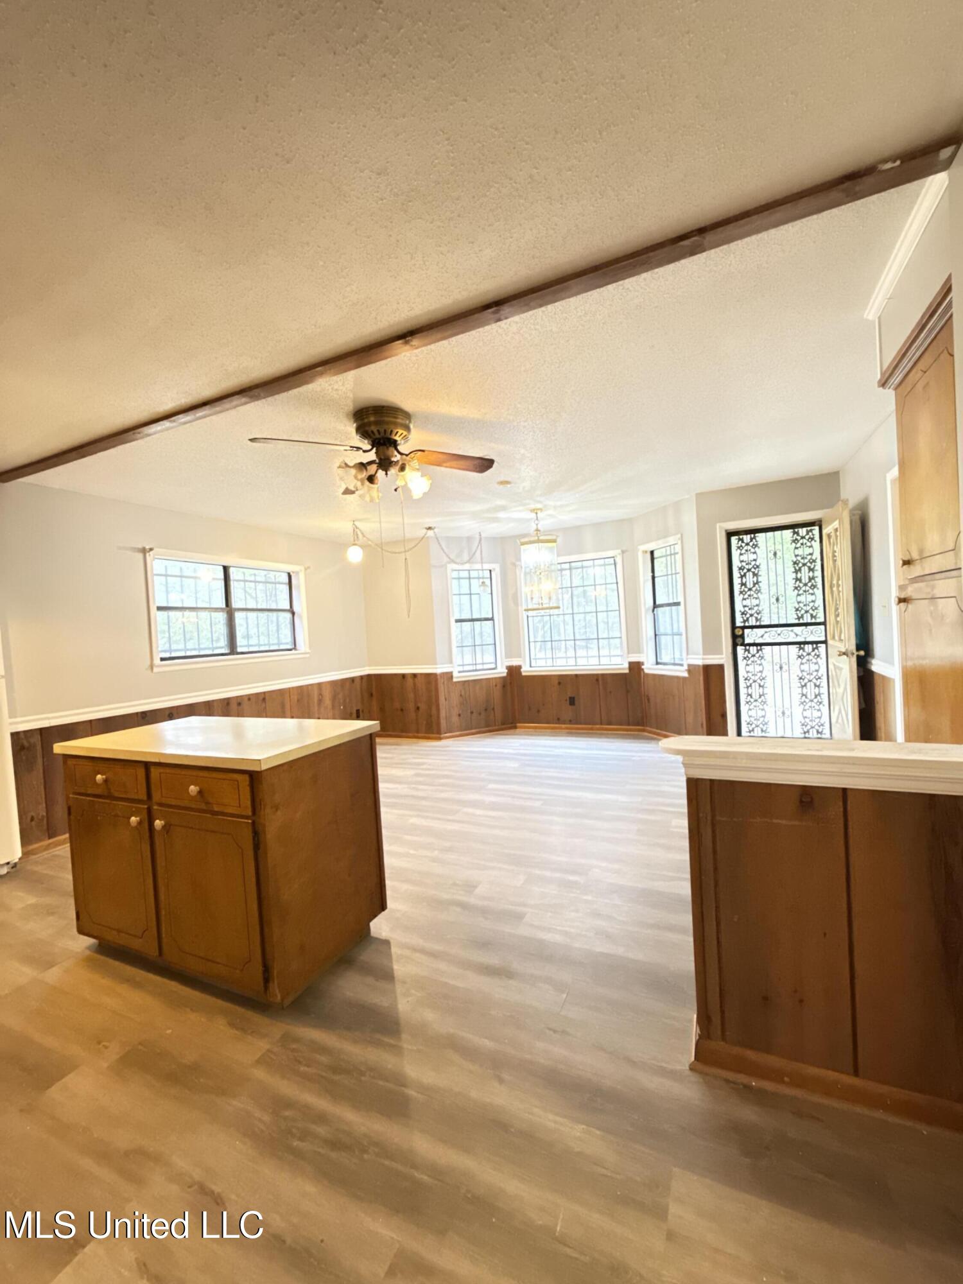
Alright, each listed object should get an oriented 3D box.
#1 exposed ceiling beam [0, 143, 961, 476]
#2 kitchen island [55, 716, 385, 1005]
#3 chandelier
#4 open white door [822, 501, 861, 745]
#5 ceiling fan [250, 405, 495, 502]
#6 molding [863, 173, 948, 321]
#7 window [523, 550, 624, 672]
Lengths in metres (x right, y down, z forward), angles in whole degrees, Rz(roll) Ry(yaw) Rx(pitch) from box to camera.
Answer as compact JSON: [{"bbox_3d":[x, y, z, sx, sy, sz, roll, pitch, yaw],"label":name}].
[{"bbox_3d":[-0.971,-1.140,2.352,4.838,0.039,0.082,-3,2,25],"label":"exposed ceiling beam"},{"bbox_3d":[-1.185,0.863,2.408,1.331,0.890,0.718,-3,2,25],"label":"kitchen island"},{"bbox_3d":[0.575,-0.814,5.164,0.392,1.009,0.392,-3,2,25],"label":"chandelier"},{"bbox_3d":[2.840,-0.010,4.125,0.050,2.046,0.783,-3,2,25],"label":"open white door"},{"bbox_3d":[-0.504,-0.975,2.729,1.279,0.444,1.279,-4,2,-31],"label":"ceiling fan"},{"bbox_3d":[1.377,-1.252,1.717,0.041,0.052,0.767,-3,2,25],"label":"molding"},{"bbox_3d":[1.075,-0.317,6.254,1.305,1.399,0.100,-3,2,25],"label":"window"}]

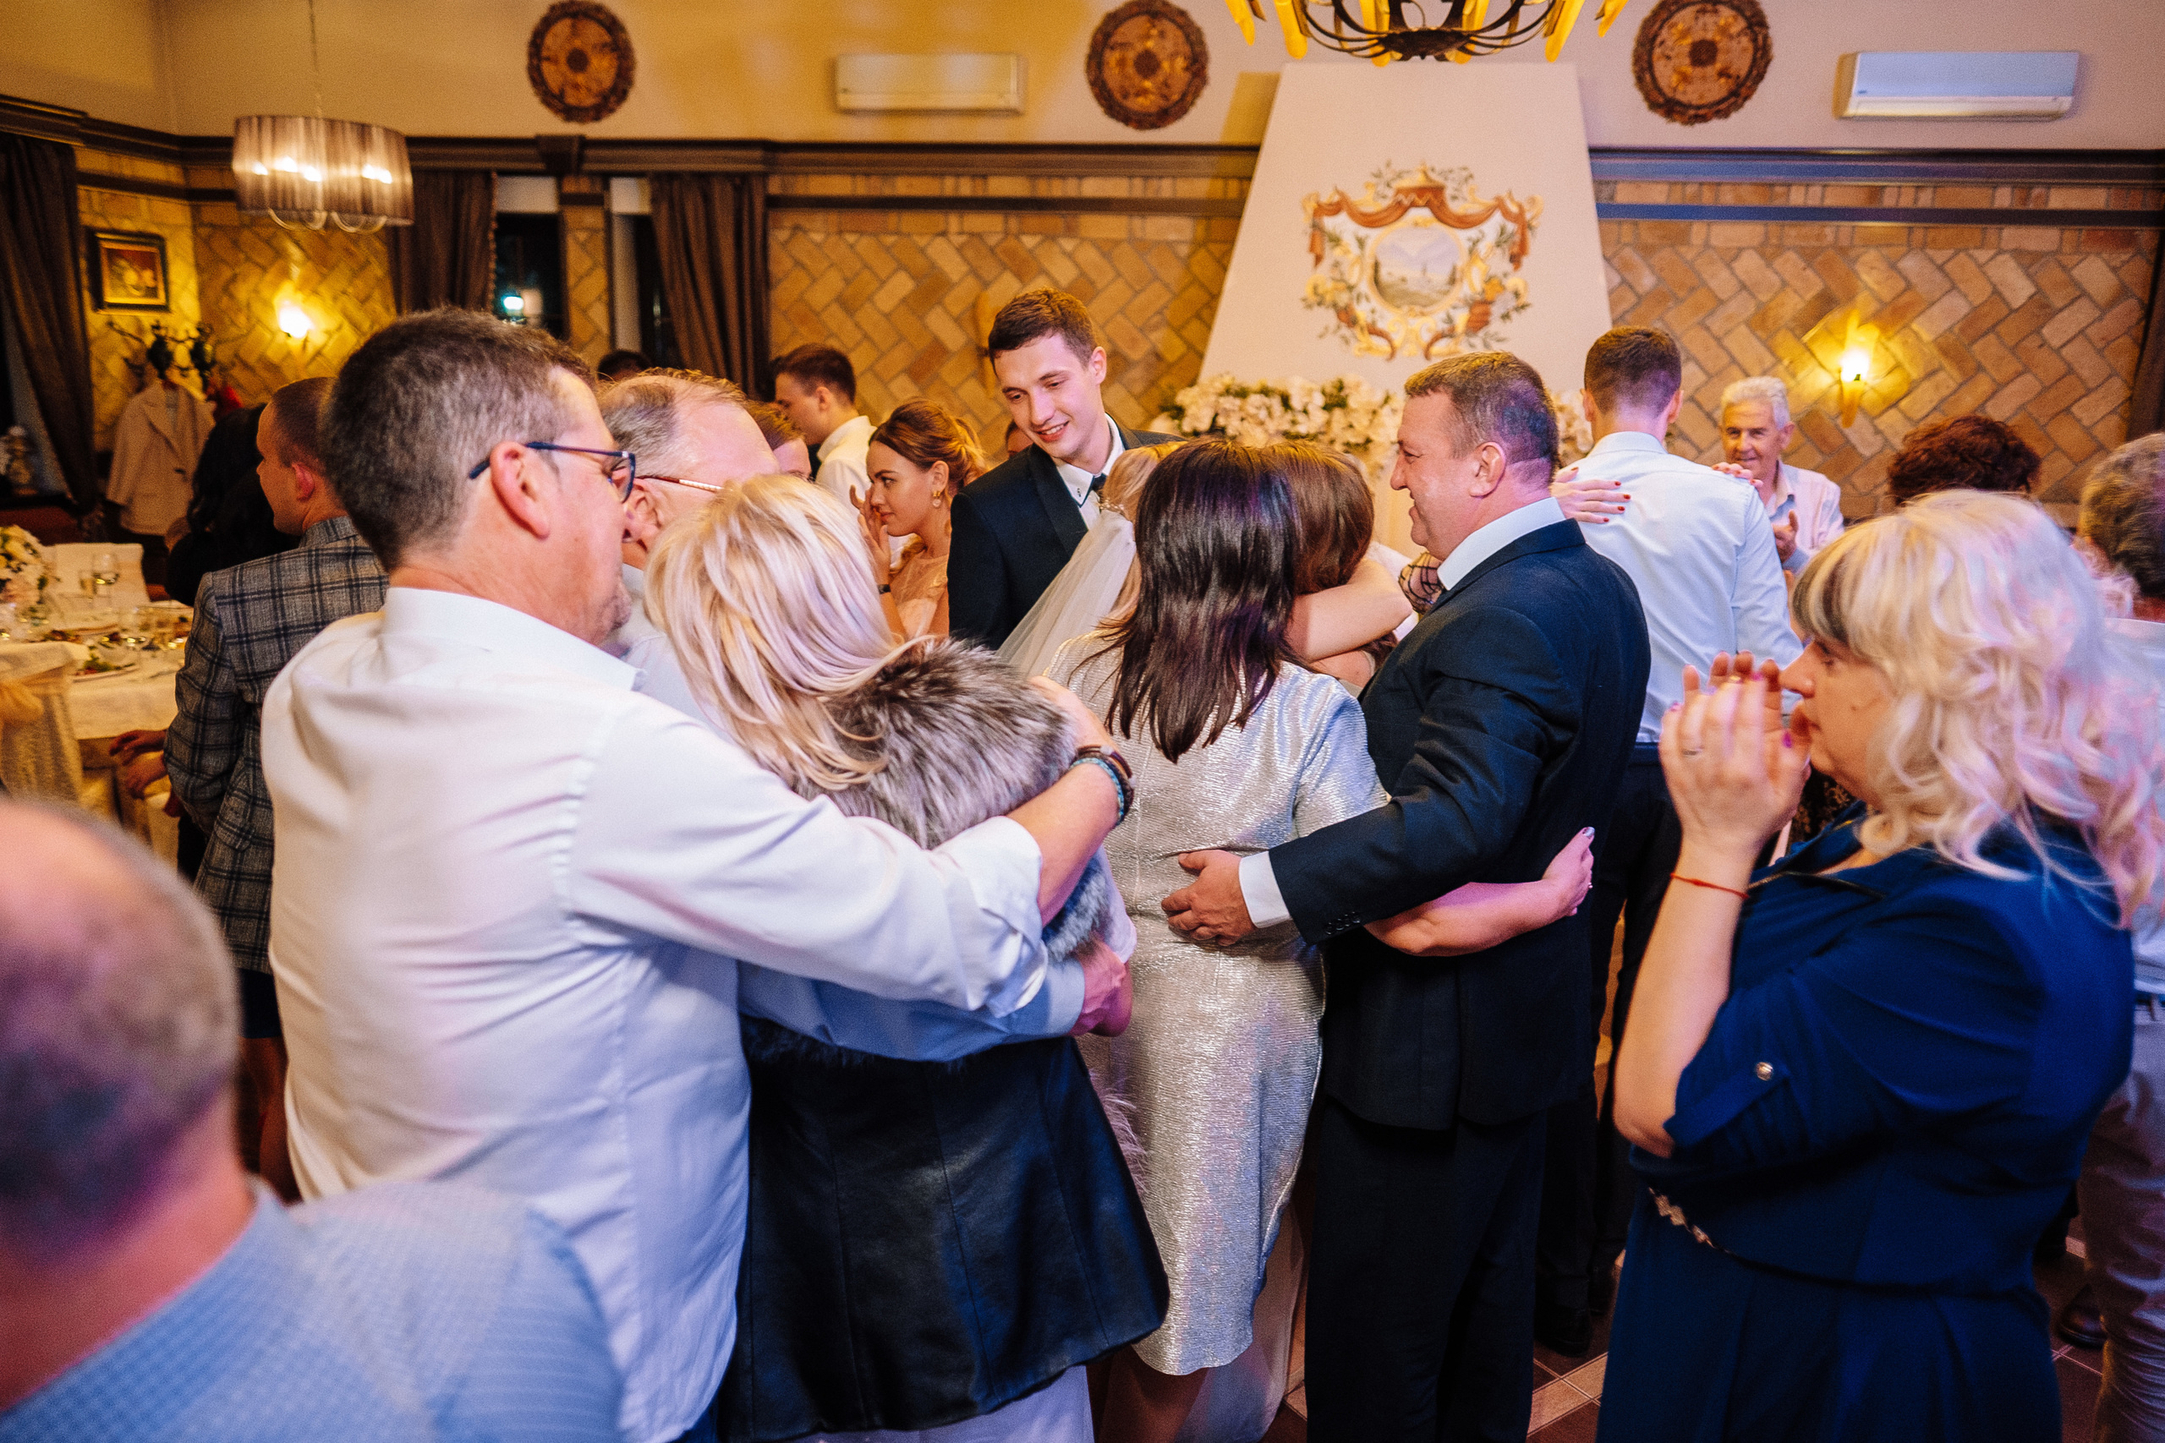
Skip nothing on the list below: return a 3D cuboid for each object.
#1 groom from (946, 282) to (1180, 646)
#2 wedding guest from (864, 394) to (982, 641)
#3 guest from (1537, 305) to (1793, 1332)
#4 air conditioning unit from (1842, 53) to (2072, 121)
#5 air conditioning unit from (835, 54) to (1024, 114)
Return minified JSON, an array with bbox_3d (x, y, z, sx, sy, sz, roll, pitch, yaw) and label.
[{"bbox_3d":[-0.041,0.249,2.346,0.540,1.820,0.420,1,14,-3],"label":"groom"},{"bbox_3d":[-0.300,0.243,2.700,0.420,1.650,0.440,-2,14,-13],"label":"wedding guest"},{"bbox_3d":[0.931,0.243,2.527,0.530,1.800,0.440,6,14,17],"label":"guest"},{"bbox_3d":[3.946,-2.874,6.542,0.913,0.259,0.210,4,14,8],"label":"air conditioning unit"},{"bbox_3d":[-0.752,-3.177,7.204,0.911,0.256,0.210,4,14,8],"label":"air conditioning unit"}]

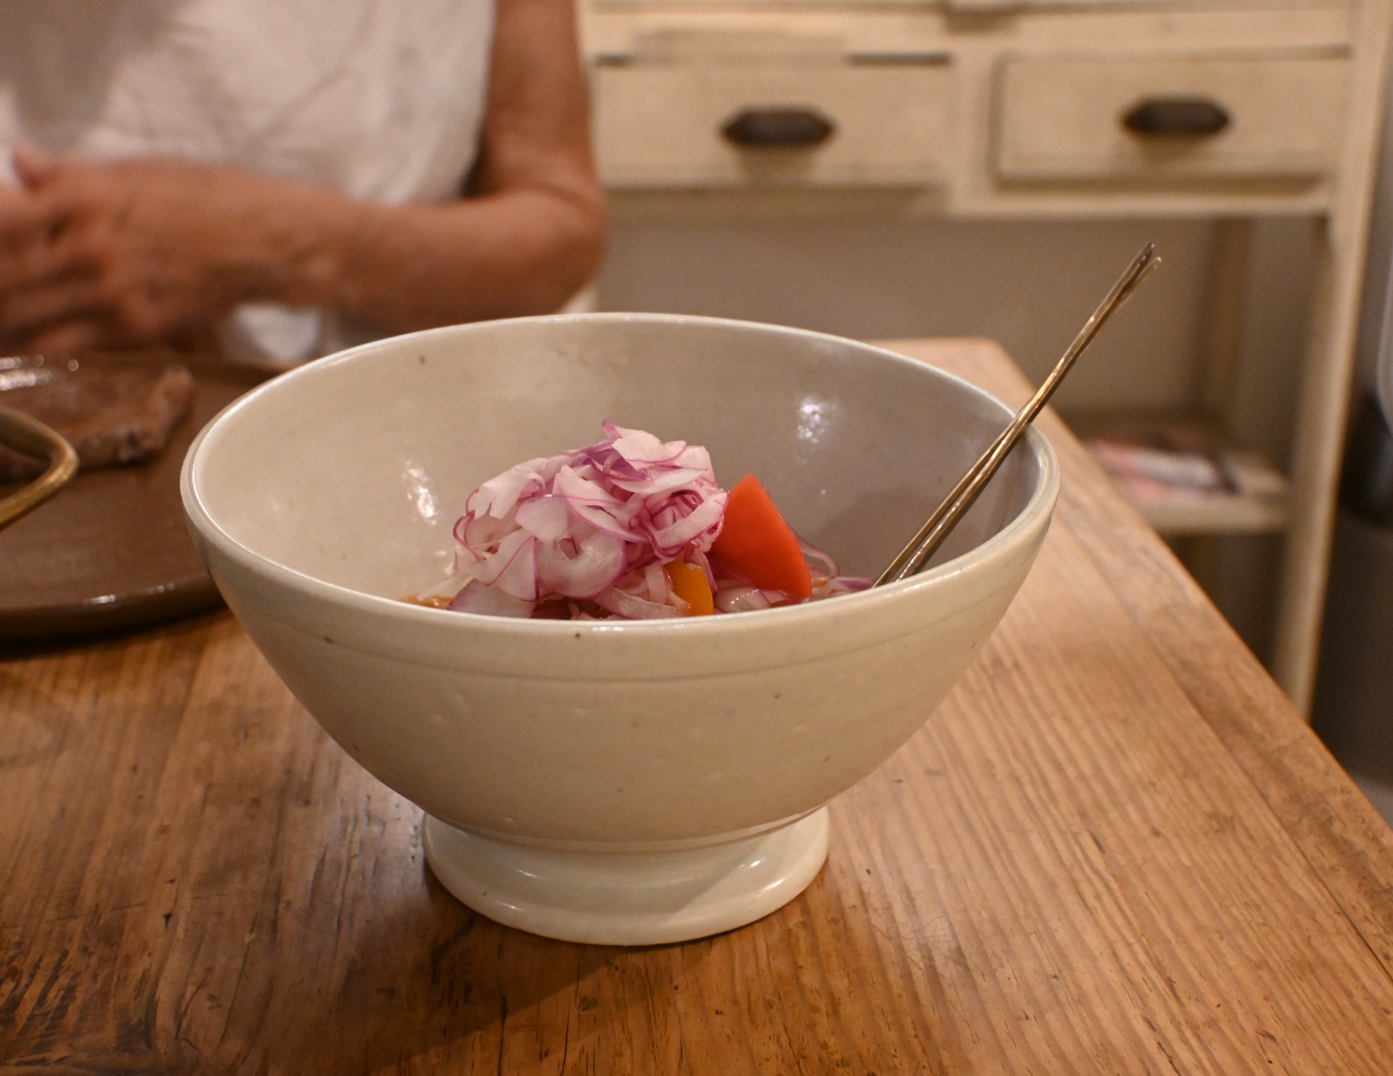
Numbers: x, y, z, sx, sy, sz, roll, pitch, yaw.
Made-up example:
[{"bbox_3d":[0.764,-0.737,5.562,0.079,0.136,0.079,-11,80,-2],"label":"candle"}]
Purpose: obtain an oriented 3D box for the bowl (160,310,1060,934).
[{"bbox_3d":[-0.019,0.027,0.515,0.210,0.109,0.210,1,23,0],"label":"bowl"}]

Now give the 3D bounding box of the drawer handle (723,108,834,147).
[{"bbox_3d":[0.062,-0.312,1.535,0.084,0.027,0.023,-3,24,-10],"label":"drawer handle"}]

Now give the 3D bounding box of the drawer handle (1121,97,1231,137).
[{"bbox_3d":[0.379,-0.332,1.590,0.084,0.027,0.023,-3,24,-10],"label":"drawer handle"}]

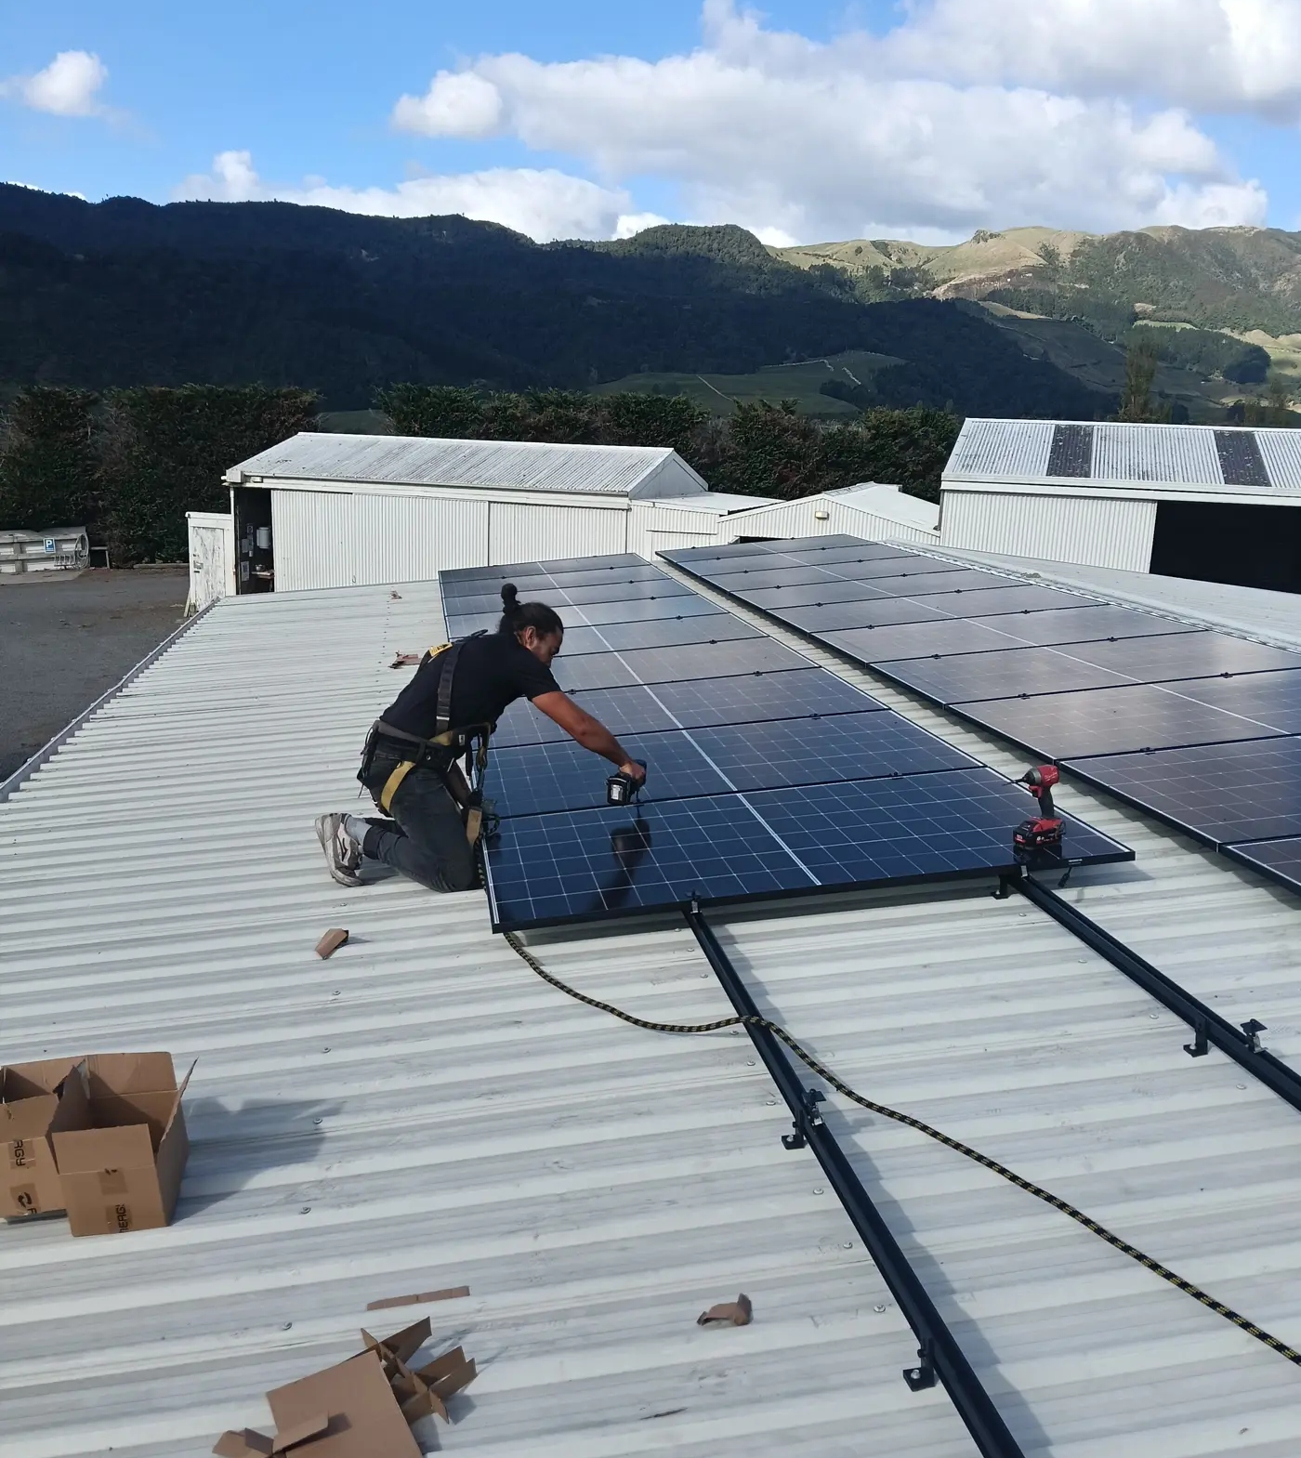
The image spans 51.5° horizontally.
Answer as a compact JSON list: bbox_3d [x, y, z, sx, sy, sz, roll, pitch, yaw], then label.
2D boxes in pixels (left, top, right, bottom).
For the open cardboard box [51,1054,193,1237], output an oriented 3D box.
[{"bbox_3d":[-1.059,0.841,2.749,0.192,0.229,0.293,-6,13,-9],"label":"open cardboard box"}]

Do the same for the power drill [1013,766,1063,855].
[{"bbox_3d":[1.178,0.235,4.121,0.167,0.243,0.084,-10,15,-25],"label":"power drill"}]

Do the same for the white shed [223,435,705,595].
[{"bbox_3d":[-4.212,-4.908,33.099,9.825,4.191,6.327,6,13,17],"label":"white shed"}]

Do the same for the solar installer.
[{"bbox_3d":[-0.553,0.019,4.574,1.173,1.021,0.556,-3,13,-22],"label":"solar installer"}]

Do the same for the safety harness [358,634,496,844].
[{"bbox_3d":[-0.777,0.059,4.470,0.445,0.687,0.455,-3,13,-22],"label":"safety harness"}]

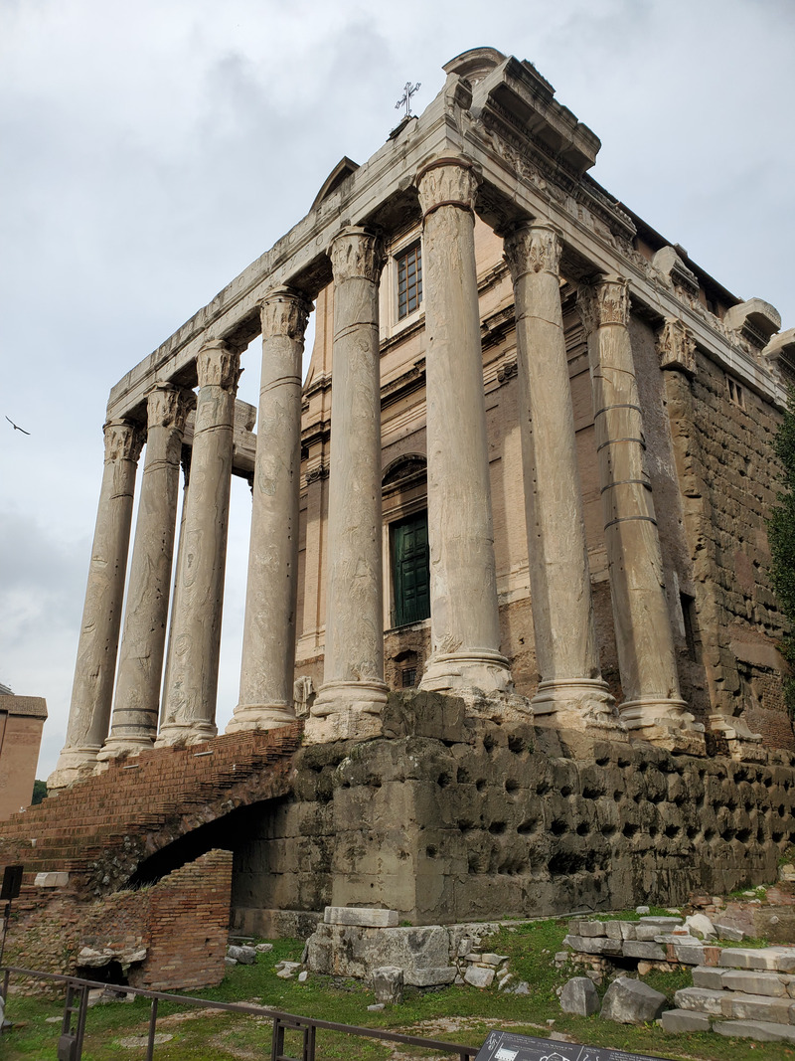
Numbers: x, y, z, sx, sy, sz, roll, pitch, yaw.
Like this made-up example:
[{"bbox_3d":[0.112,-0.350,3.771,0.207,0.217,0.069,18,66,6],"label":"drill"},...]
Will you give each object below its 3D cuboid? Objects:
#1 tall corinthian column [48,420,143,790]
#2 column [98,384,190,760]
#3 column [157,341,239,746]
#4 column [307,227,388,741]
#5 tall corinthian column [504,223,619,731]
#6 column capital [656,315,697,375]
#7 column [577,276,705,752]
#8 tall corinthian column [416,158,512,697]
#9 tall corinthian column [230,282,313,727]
[{"bbox_3d":[-11.749,2.394,32.063,1.900,14.300,1.900,19,-29,-40],"label":"tall corinthian column"},{"bbox_3d":[-9.082,1.321,29.482,1.900,14.300,1.900,19,-29,-40],"label":"column"},{"bbox_3d":[-6.517,0.258,26.922,1.900,14.300,1.900,19,-29,-40],"label":"column"},{"bbox_3d":[-1.126,-1.944,21.626,1.900,14.300,1.900,-1,-22,0],"label":"column"},{"bbox_3d":[4.195,-2.037,21.562,1.900,14.300,1.900,-1,-22,0],"label":"tall corinthian column"},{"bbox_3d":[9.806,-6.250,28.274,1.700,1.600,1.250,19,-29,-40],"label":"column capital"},{"bbox_3d":[6.892,-1.110,23.947,1.900,14.300,1.900,19,-29,-40],"label":"column"},{"bbox_3d":[1.396,-2.999,19.087,1.900,14.300,1.900,-1,-22,0],"label":"tall corinthian column"},{"bbox_3d":[-3.690,-0.884,24.177,1.900,14.300,1.900,-1,-22,0],"label":"tall corinthian column"}]

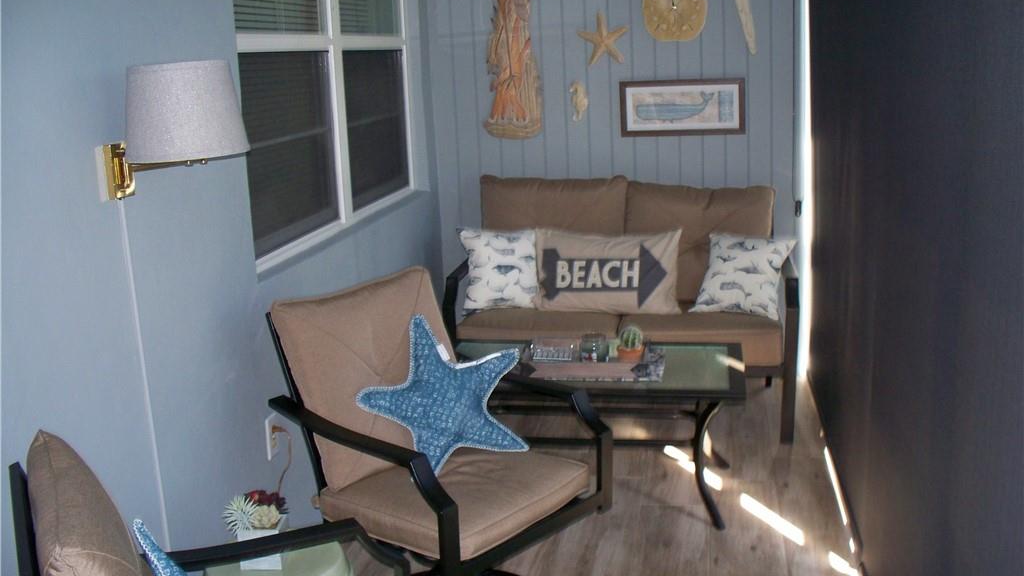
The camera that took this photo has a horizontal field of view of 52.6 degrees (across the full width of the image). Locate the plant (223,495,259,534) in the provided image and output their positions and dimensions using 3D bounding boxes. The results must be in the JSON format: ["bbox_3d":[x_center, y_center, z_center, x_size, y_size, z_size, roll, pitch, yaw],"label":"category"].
[{"bbox_3d":[-0.559,0.466,2.133,0.072,0.080,0.070,0,13,10],"label":"plant"}]

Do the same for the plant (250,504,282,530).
[{"bbox_3d":[-0.503,0.469,2.124,0.064,0.054,0.055,0,13,10],"label":"plant"}]

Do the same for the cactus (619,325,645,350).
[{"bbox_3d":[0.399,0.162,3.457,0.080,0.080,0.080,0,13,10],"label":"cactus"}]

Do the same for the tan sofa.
[{"bbox_3d":[0.458,0.051,4.250,1.330,0.920,0.800,0,13,10],"label":"tan sofa"}]

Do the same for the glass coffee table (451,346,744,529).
[{"bbox_3d":[0.232,0.476,3.478,1.060,0.455,0.550,0,13,10],"label":"glass coffee table"}]

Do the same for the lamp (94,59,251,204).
[{"bbox_3d":[-0.674,-0.324,2.131,0.280,0.275,0.260,0,13,10],"label":"lamp"}]

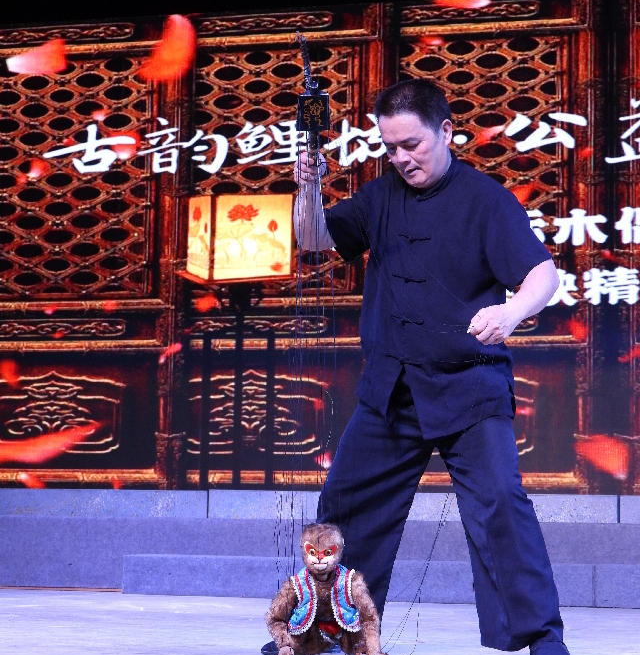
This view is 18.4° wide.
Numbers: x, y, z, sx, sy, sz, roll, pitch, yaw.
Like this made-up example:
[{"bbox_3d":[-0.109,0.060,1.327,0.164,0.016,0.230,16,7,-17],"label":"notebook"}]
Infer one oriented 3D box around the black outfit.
[{"bbox_3d":[0.308,0.195,5.200,0.670,1.300,0.420,-1,-4,21],"label":"black outfit"}]

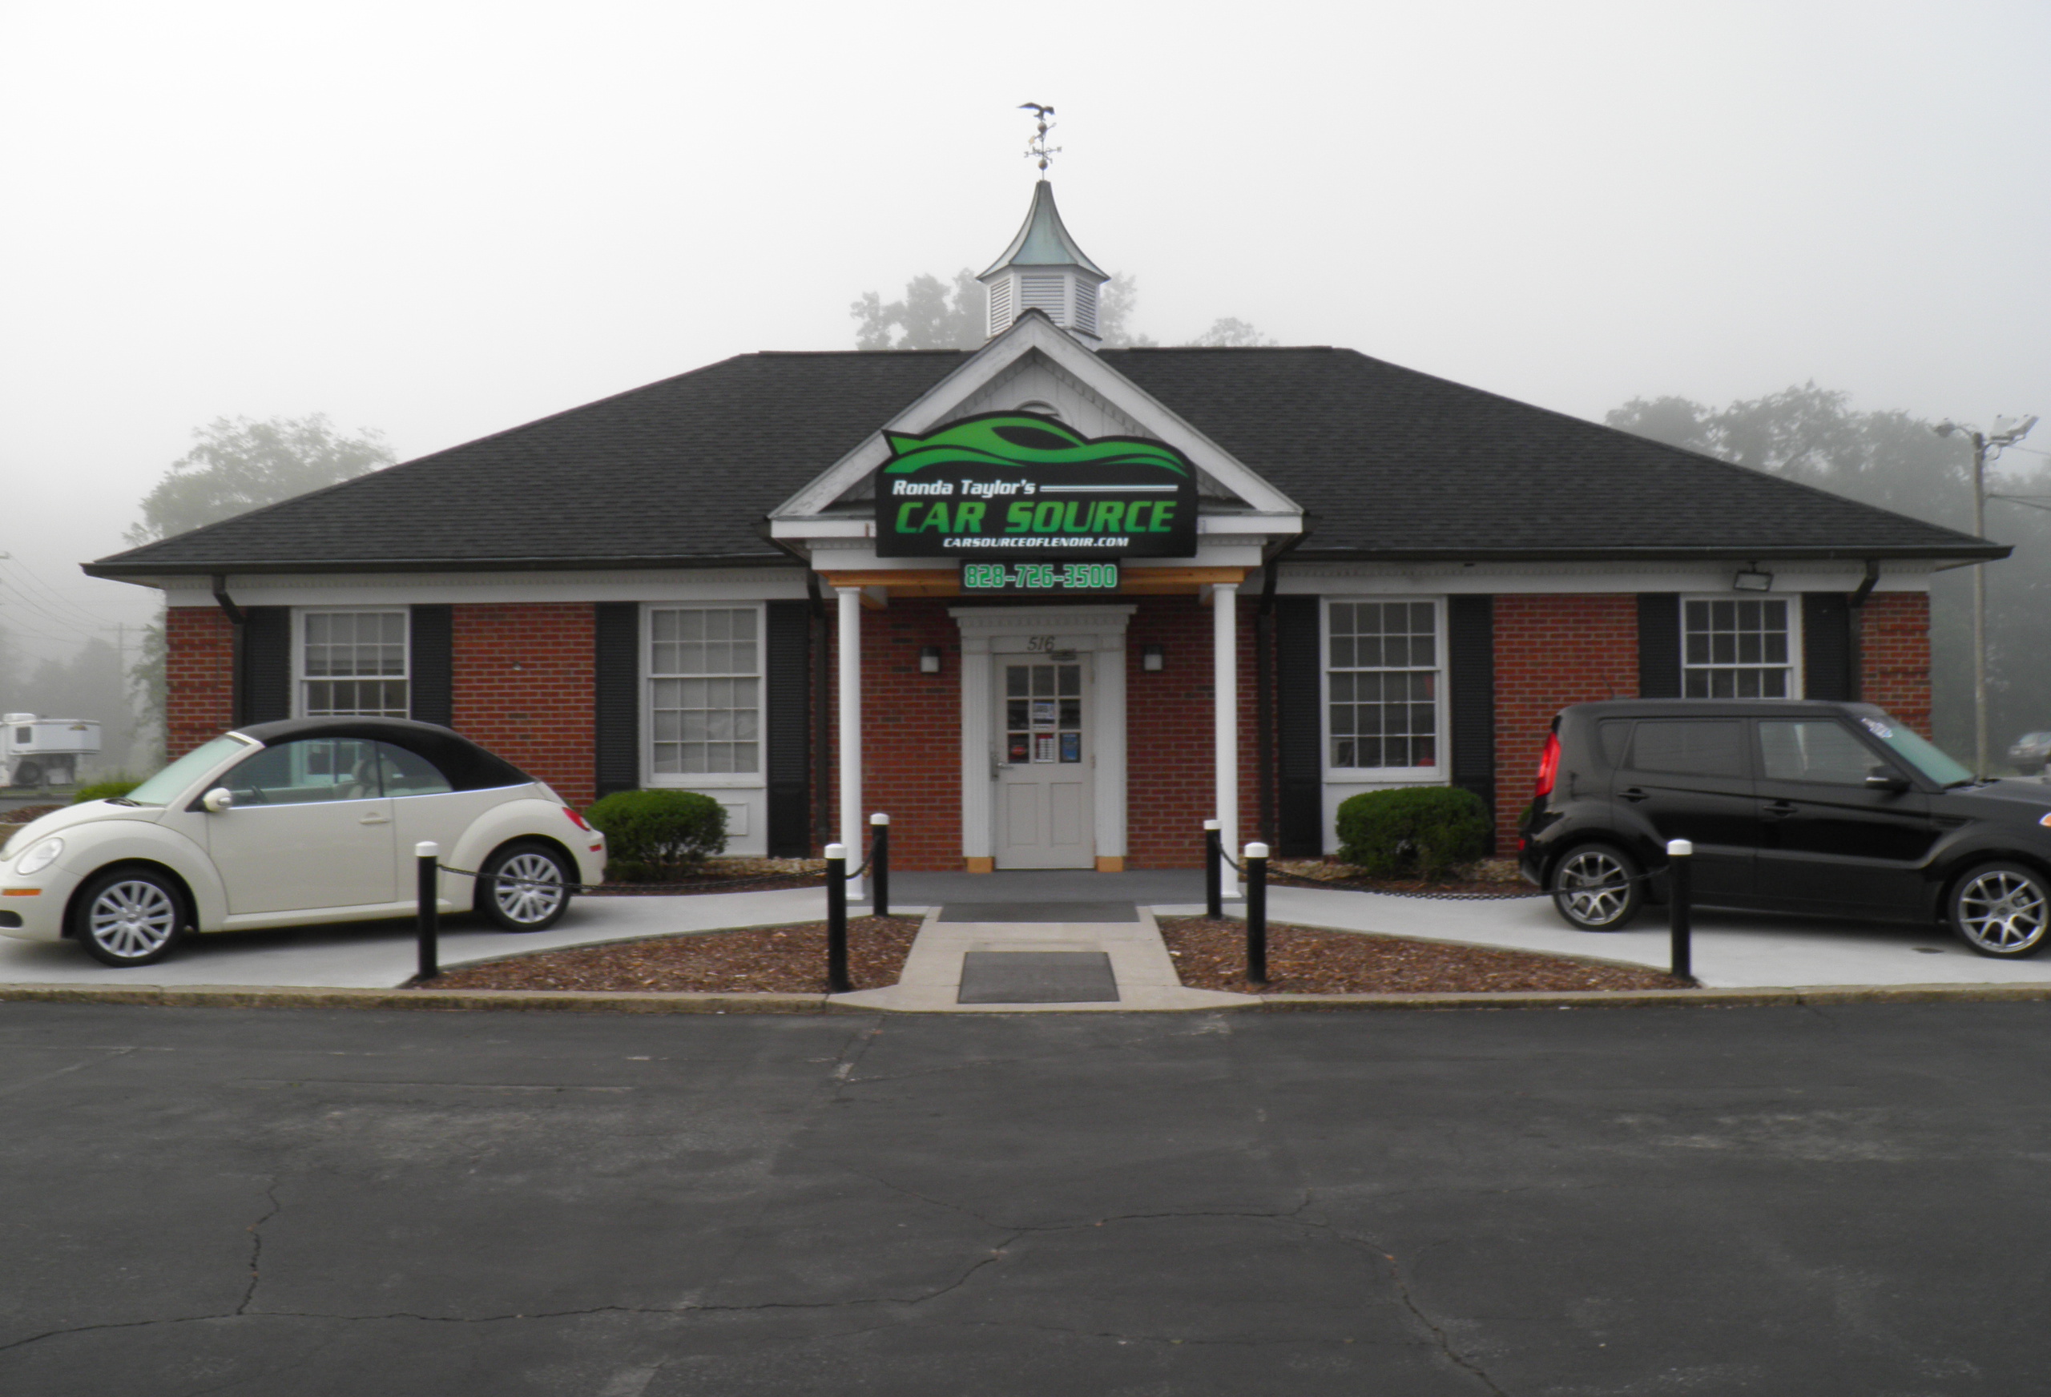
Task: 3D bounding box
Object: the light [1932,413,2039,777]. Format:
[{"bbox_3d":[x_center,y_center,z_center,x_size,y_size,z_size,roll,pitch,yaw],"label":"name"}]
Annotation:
[{"bbox_3d":[22.002,-2.294,38.000,2.400,8.500,0.900,0,0,0],"label":"light"}]

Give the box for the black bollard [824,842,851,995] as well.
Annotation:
[{"bbox_3d":[-1.090,1.275,9.650,0.135,0.870,0.135,0,0,0],"label":"black bollard"}]

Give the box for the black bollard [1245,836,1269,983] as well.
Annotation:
[{"bbox_3d":[1.368,1.268,9.800,0.135,0.850,0.135,0,0,0],"label":"black bollard"}]

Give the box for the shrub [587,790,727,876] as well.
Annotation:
[{"bbox_3d":[-3.250,1.184,14.600,1.300,0.820,1.100,0,0,0],"label":"shrub"}]

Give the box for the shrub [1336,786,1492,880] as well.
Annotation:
[{"bbox_3d":[3.401,1.180,14.550,1.370,0.830,1.150,0,0,0],"label":"shrub"}]

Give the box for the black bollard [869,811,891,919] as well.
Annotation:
[{"bbox_3d":[-1.097,1.258,12.550,0.135,0.800,0.135,0,0,0],"label":"black bollard"}]

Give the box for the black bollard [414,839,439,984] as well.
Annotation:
[{"bbox_3d":[-3.643,1.288,10.100,0.135,0.850,0.135,0,0,0],"label":"black bollard"}]

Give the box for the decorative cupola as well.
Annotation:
[{"bbox_3d":[0.220,-5.632,19.800,1.580,2.900,1.480,0,0,0],"label":"decorative cupola"}]

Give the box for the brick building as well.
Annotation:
[{"bbox_3d":[0.190,-2.290,18.800,17.400,7.830,12.300,0,0,0],"label":"brick building"}]

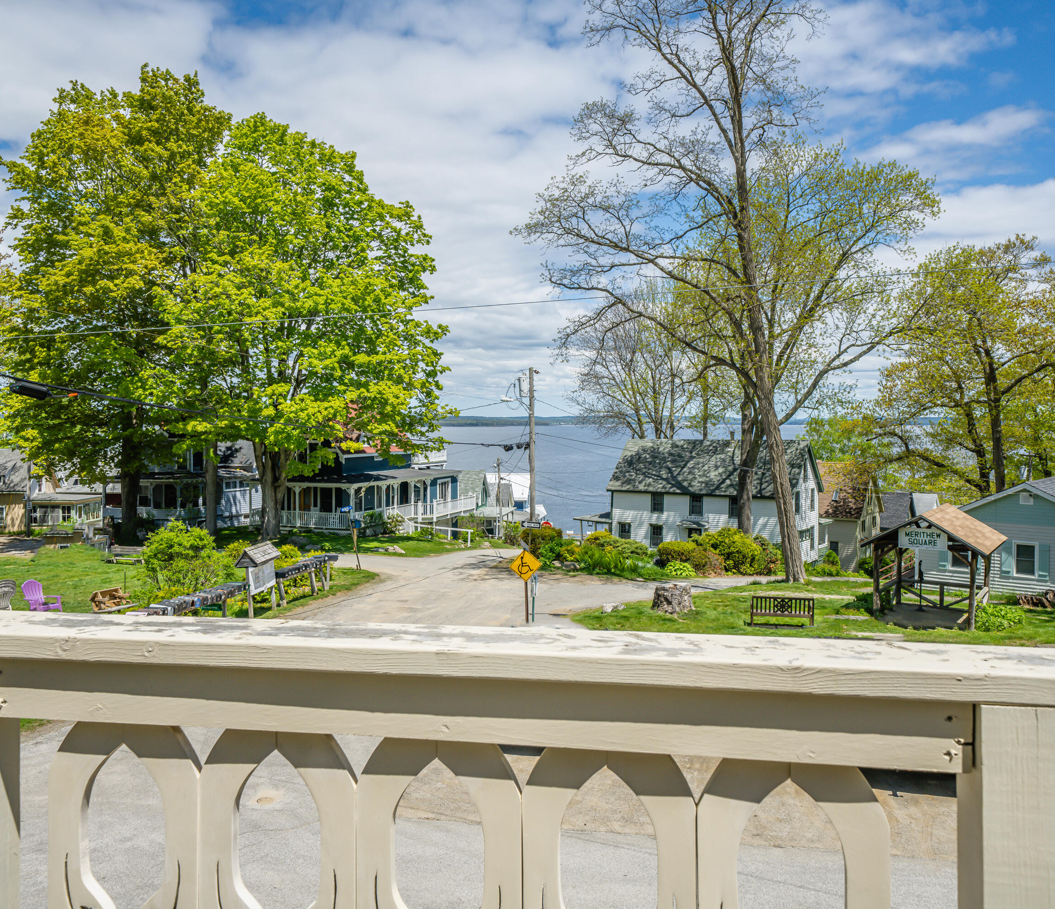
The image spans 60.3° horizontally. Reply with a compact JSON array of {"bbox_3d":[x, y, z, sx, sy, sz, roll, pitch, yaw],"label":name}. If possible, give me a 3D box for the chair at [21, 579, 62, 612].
[{"bbox_3d":[-13.172,3.914,24.648,0.840,0.950,0.760,1,2,29],"label":"chair"}]

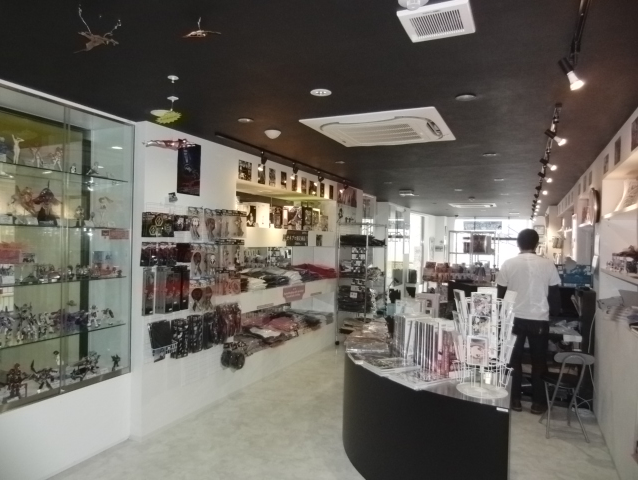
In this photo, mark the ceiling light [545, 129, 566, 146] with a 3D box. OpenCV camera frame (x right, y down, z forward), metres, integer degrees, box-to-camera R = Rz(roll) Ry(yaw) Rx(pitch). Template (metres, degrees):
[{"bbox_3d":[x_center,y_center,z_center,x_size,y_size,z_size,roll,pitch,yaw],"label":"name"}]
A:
[{"bbox_3d":[1.549,-0.667,2.883,0.140,0.080,0.070,29,11,23],"label":"ceiling light"}]

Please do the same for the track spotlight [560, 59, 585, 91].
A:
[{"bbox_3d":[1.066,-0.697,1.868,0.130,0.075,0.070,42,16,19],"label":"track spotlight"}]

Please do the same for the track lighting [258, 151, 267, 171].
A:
[{"bbox_3d":[-0.538,-0.755,4.220,0.110,0.180,0.090,1,0,25],"label":"track lighting"}]

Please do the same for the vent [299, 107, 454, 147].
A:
[{"bbox_3d":[0.493,-0.840,3.383,0.950,0.060,0.950,1,0,25],"label":"vent"}]

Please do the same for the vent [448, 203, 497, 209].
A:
[{"bbox_3d":[3.364,-0.759,9.695,0.950,0.060,0.950,1,0,25],"label":"vent"}]

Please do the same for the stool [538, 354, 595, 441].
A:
[{"bbox_3d":[2.023,1.249,3.676,0.350,0.710,0.470,1,0,13],"label":"stool"}]

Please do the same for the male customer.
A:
[{"bbox_3d":[1.994,0.751,4.214,0.580,1.700,0.380,1,0,25],"label":"male customer"}]

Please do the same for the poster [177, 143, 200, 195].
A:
[{"bbox_3d":[-1.072,-0.597,3.697,0.015,0.435,0.275,1,0,25],"label":"poster"}]

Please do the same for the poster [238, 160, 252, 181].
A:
[{"bbox_3d":[-0.729,-0.688,4.429,0.015,0.187,0.225,1,0,25],"label":"poster"}]

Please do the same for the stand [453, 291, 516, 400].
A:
[{"bbox_3d":[0.966,0.596,2.598,0.350,0.570,0.350,1,0,20],"label":"stand"}]

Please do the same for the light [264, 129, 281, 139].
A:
[{"bbox_3d":[-0.364,-0.825,3.511,0.135,0.060,0.135,1,0,0],"label":"light"}]

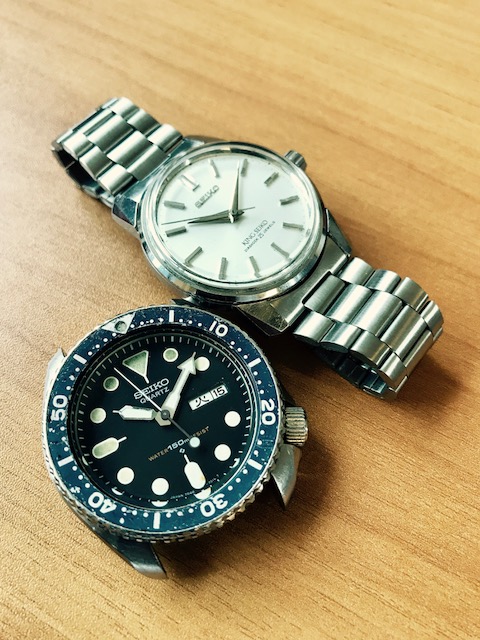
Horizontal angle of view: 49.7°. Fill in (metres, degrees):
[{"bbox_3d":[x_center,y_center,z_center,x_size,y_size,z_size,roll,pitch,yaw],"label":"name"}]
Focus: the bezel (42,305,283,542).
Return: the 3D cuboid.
[{"bbox_3d":[-0.013,0.016,0.088,0.042,0.005,0.042,1,65,-2],"label":"bezel"}]

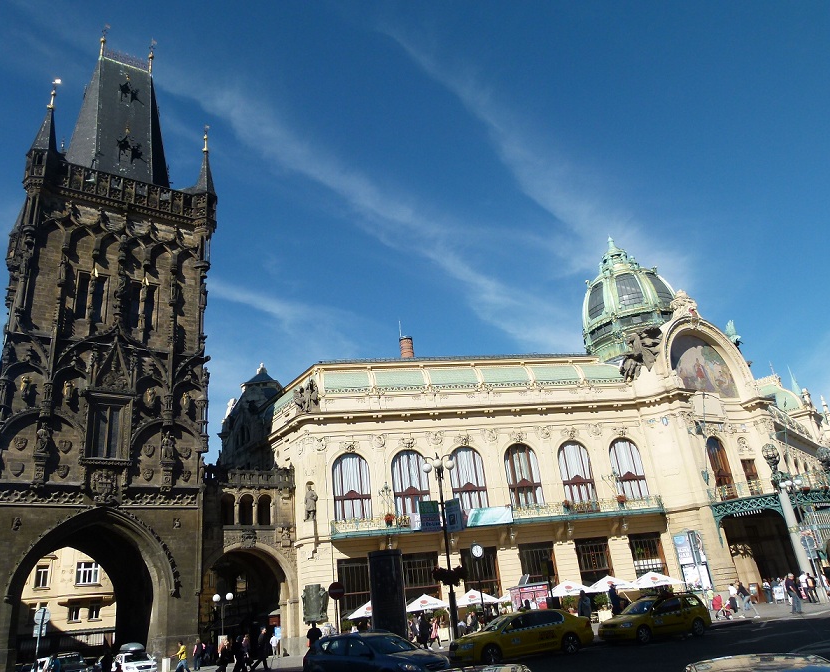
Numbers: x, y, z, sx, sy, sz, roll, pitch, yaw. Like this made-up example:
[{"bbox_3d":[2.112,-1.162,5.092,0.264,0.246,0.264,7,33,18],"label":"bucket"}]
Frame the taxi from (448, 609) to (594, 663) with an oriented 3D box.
[{"bbox_3d":[3.404,9.649,20.903,4.840,1.480,1.820,2,-25,-20],"label":"taxi"}]

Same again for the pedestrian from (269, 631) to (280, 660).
[{"bbox_3d":[-9.883,21.803,45.598,0.500,1.650,0.400,-2,-23,-9],"label":"pedestrian"}]

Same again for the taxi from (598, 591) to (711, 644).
[{"bbox_3d":[9.127,10.818,24.721,4.290,1.510,1.710,4,-25,-22],"label":"taxi"}]

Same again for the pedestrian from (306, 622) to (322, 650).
[{"bbox_3d":[-4.466,13.617,28.612,0.580,1.760,0.380,-4,-23,-5],"label":"pedestrian"}]

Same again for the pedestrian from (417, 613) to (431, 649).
[{"bbox_3d":[0.483,15.443,33.840,0.550,1.720,0.550,0,-24,-14],"label":"pedestrian"}]

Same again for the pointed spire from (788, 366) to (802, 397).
[{"bbox_3d":[44.391,5.388,75.792,1.250,4.000,1.250,-24,-29,36],"label":"pointed spire"}]

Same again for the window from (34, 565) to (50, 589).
[{"bbox_3d":[-37.982,24.573,65.981,1.250,2.200,0.250,12,-29,-36],"label":"window"}]

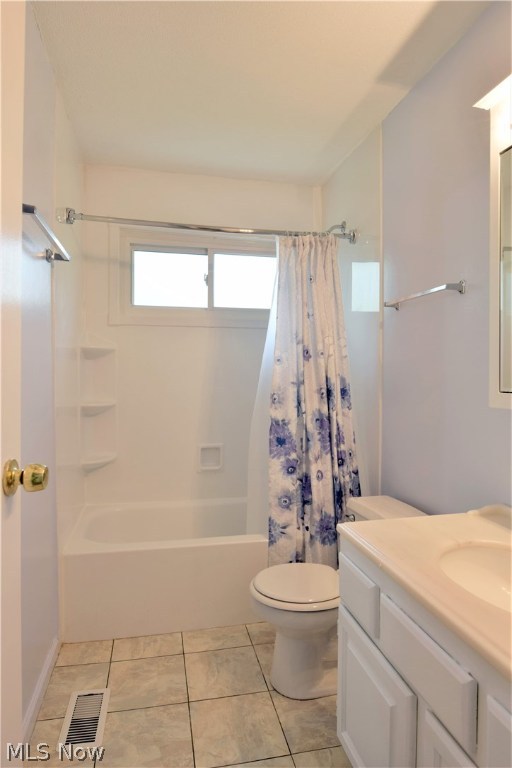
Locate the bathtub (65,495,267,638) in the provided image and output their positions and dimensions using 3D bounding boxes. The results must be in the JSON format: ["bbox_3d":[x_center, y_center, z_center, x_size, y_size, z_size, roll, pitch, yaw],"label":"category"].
[{"bbox_3d":[-0.217,0.979,2.554,1.510,0.418,0.733,0,1,-12],"label":"bathtub"}]

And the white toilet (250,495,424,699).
[{"bbox_3d":[0.329,0.867,1.861,0.712,0.672,0.441,0,1,-12],"label":"white toilet"}]

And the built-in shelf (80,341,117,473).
[{"bbox_3d":[-0.914,0.138,2.638,0.185,0.763,0.200,0,1,-12],"label":"built-in shelf"}]

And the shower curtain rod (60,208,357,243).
[{"bbox_3d":[-0.165,-0.809,2.310,1.513,0.065,0.065,-1,1,-15],"label":"shower curtain rod"}]

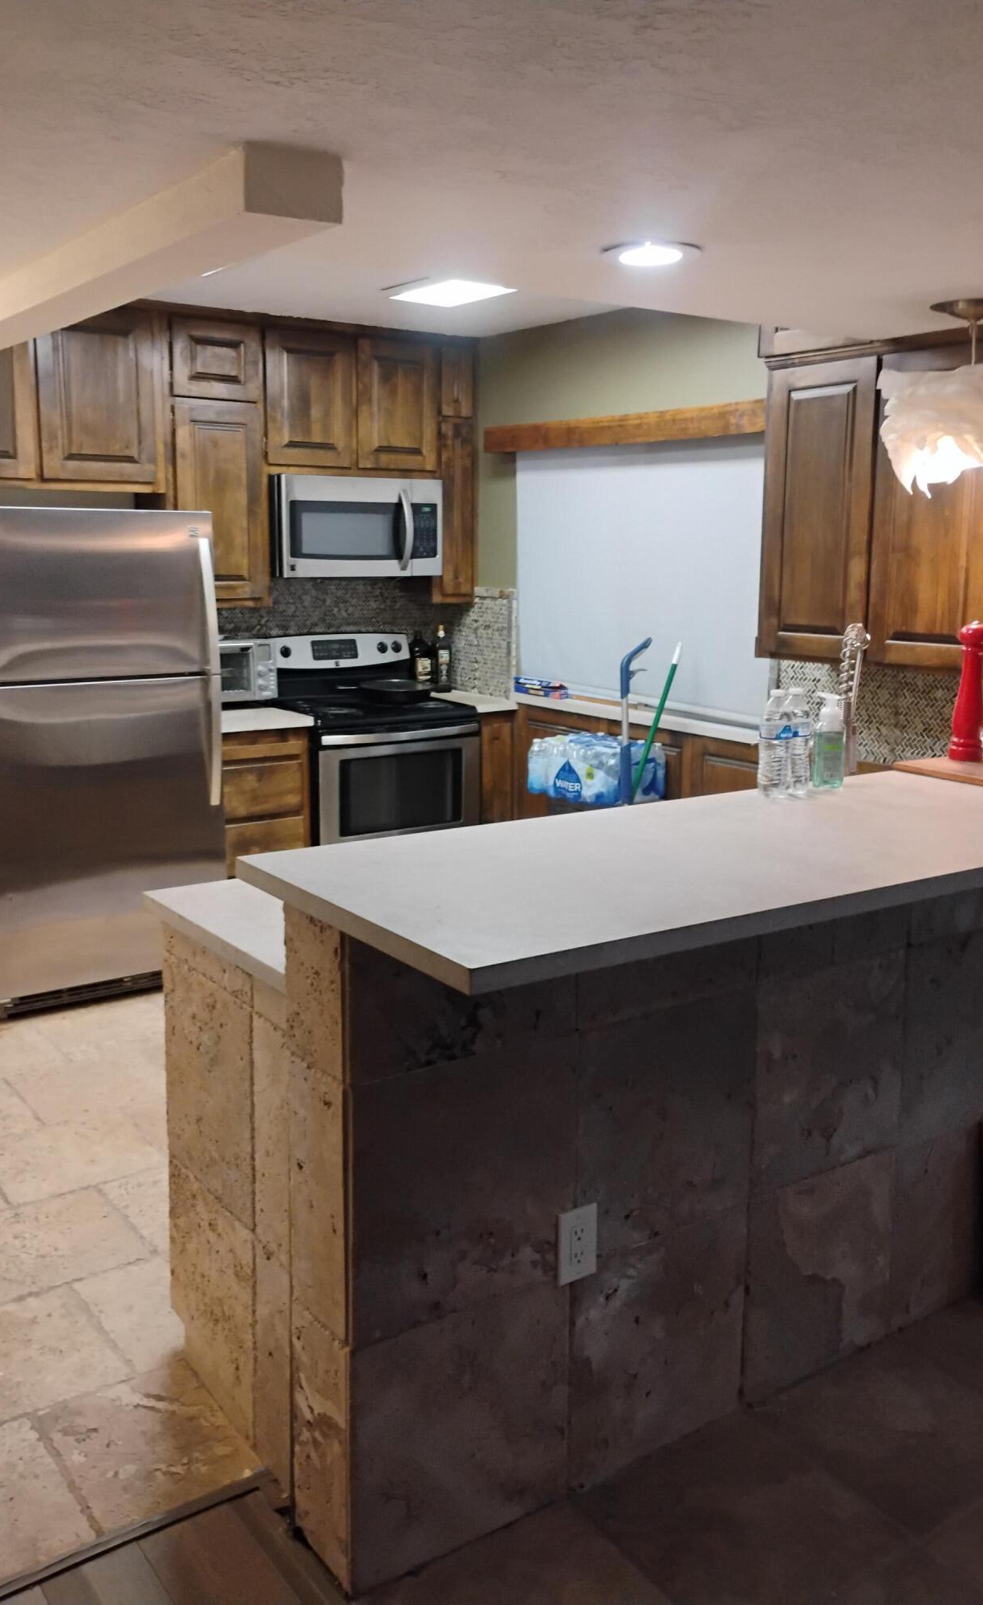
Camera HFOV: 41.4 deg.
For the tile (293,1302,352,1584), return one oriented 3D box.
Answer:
[{"bbox_3d":[-0.258,0.979,2.000,0.014,0.395,0.185,-7,12,-34],"label":"tile"}]

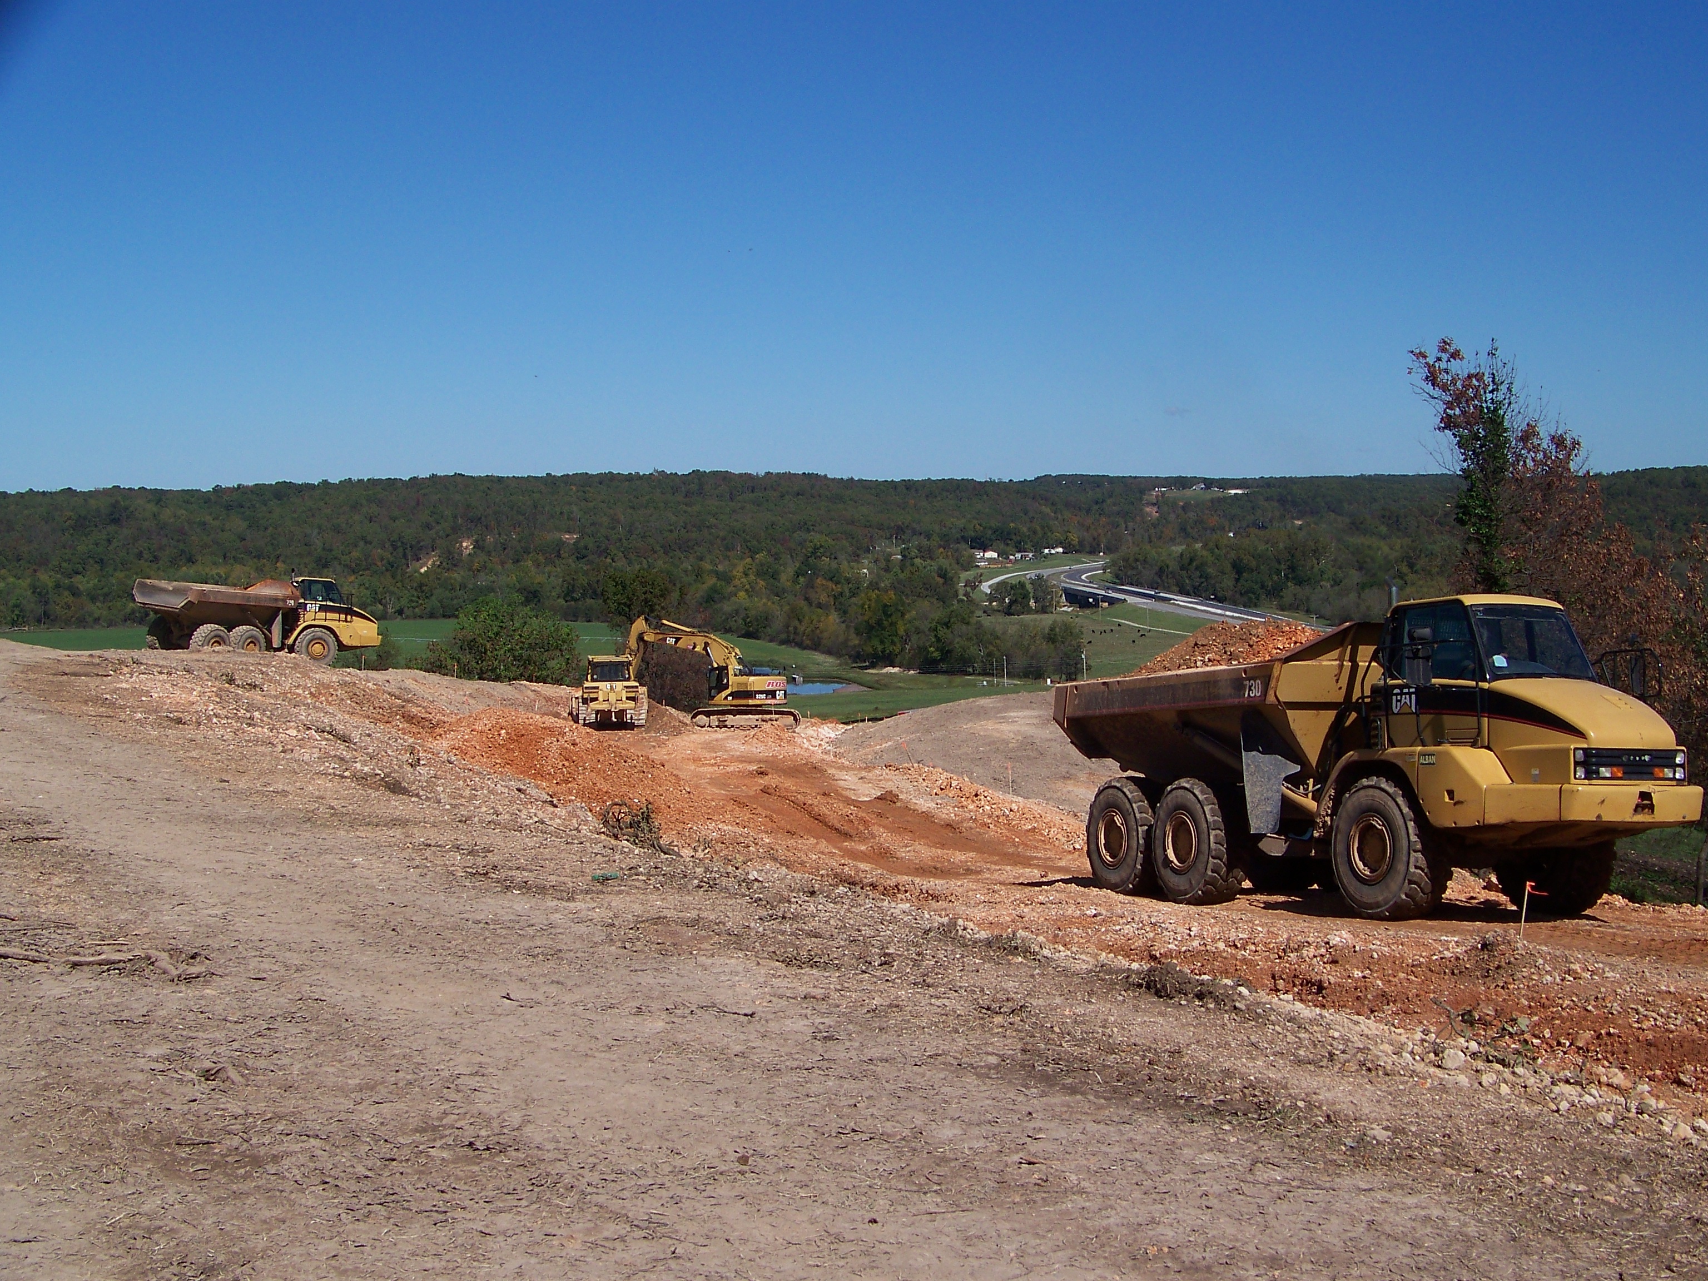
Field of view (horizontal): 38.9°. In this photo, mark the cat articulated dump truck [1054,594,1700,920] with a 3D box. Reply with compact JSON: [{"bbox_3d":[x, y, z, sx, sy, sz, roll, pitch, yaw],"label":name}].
[{"bbox_3d":[5.959,1.410,28.627,3.050,3.480,9.950,1,-4,-21],"label":"cat articulated dump truck"}]

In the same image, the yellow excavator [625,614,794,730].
[{"bbox_3d":[-6.800,1.500,113.000,8.800,5.150,3.300,1,3,25],"label":"yellow excavator"}]

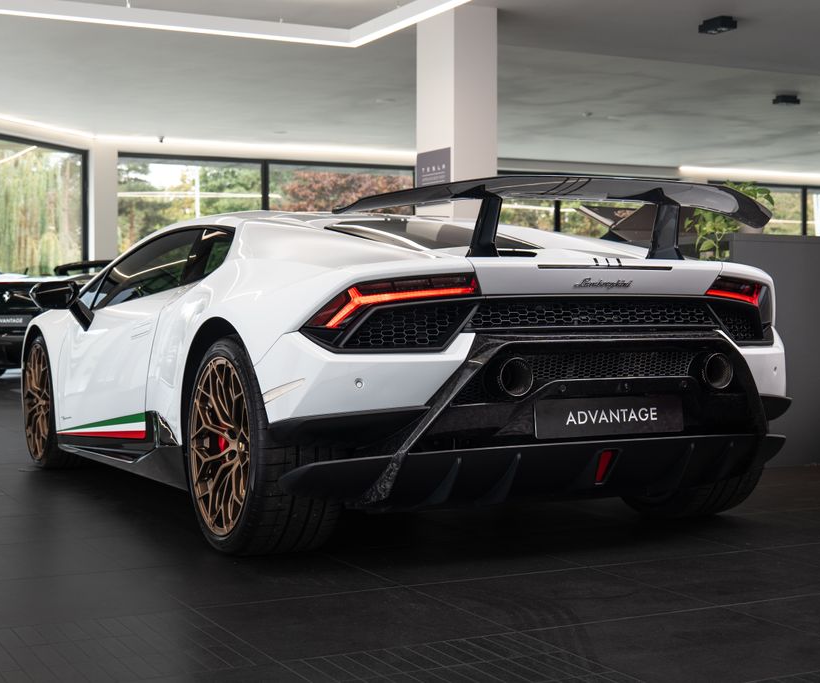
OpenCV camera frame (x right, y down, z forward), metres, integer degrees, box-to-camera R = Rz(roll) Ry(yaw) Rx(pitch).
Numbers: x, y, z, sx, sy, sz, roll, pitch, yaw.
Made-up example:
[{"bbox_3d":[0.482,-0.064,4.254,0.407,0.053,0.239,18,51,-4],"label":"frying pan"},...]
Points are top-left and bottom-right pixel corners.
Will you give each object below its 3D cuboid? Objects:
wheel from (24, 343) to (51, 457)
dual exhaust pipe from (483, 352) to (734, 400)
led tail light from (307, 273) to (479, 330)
[{"bbox_3d":[-1.706,0.291,6.244,0.220,0.550,0.550,0,1,-28],"label":"wheel"},{"bbox_3d":[0.595,0.099,3.811,0.853,0.122,0.127,0,1,-28],"label":"dual exhaust pipe"},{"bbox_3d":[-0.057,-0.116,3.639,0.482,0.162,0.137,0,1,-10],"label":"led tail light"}]

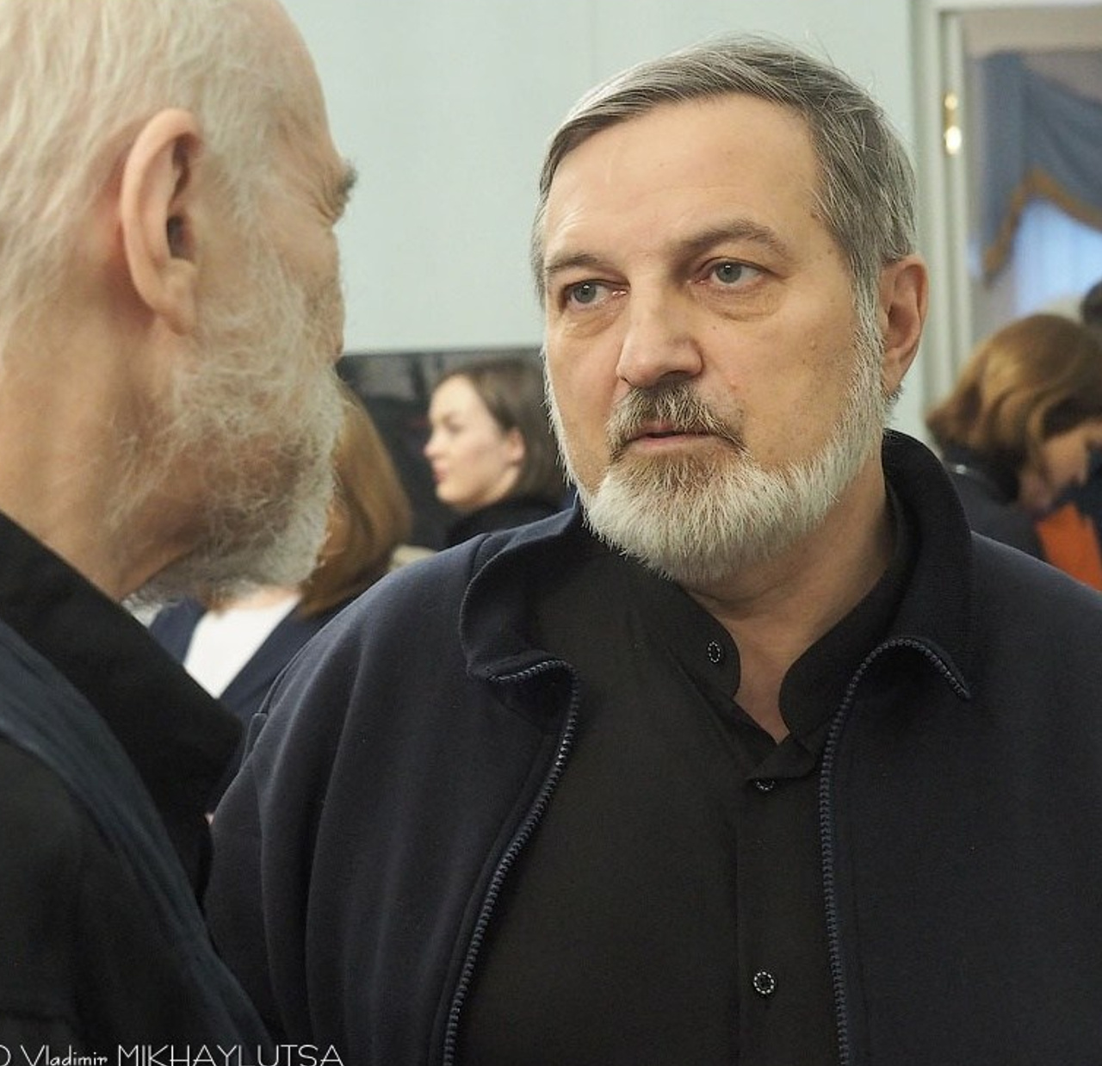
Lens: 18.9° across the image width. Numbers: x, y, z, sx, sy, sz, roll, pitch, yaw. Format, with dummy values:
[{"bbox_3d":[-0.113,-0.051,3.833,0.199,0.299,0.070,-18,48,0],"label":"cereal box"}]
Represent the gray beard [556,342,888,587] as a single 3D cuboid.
[{"bbox_3d":[0.073,-0.034,1.550,0.155,0.120,0.108,-7,-6,22],"label":"gray beard"}]

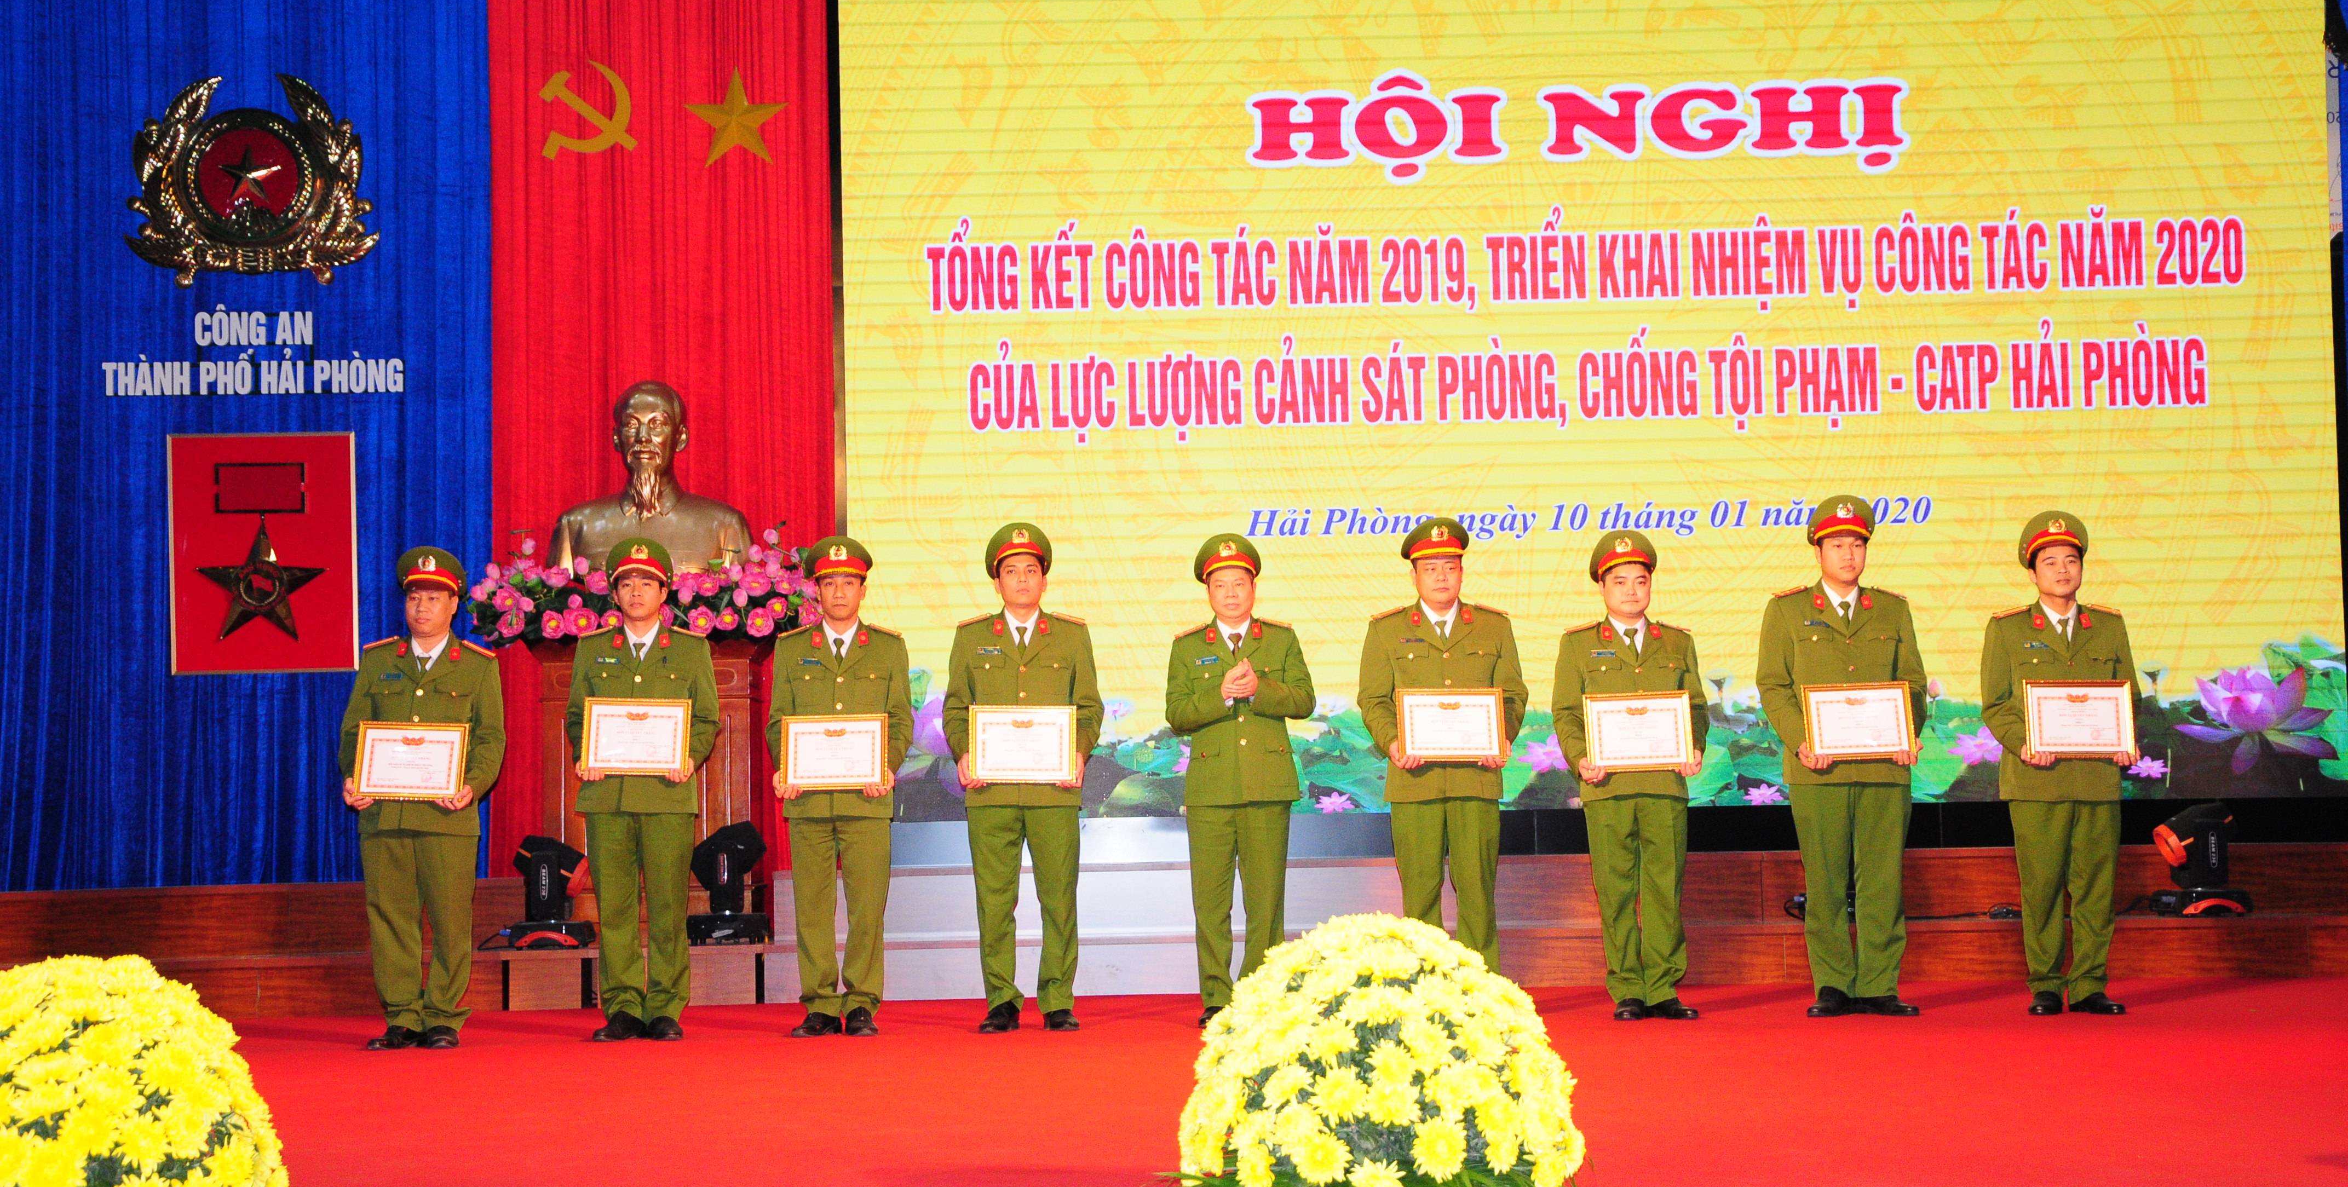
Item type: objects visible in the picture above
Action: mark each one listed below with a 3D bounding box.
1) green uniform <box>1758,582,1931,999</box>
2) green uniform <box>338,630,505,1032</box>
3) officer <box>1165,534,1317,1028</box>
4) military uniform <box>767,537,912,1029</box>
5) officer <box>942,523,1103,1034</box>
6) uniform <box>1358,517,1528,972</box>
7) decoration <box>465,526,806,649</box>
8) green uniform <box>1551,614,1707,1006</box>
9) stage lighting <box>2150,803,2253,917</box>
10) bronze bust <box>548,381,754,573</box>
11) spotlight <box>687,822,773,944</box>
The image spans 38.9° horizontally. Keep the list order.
[{"bbox_3d":[2.365,0.694,11.750,0.610,1.486,0.380,-1,-1,-5],"label":"green uniform"},{"bbox_3d":[-2.649,0.837,11.700,0.588,1.421,0.370,-1,-1,7],"label":"green uniform"},{"bbox_3d":[0.234,0.659,11.750,0.539,1.739,0.380,-1,-1,-8],"label":"officer"},{"bbox_3d":[-1.184,0.676,11.800,0.474,1.738,0.400,-1,0,-3],"label":"military uniform"},{"bbox_3d":[-0.535,0.646,11.750,0.571,1.791,0.390,-1,-1,0],"label":"officer"},{"bbox_3d":[0.953,0.621,11.800,0.550,1.769,0.400,-1,0,-1],"label":"uniform"},{"bbox_3d":[-2.033,-0.024,12.850,1.352,0.453,0.420,-1,0,0],"label":"decoration"},{"bbox_3d":[1.609,0.769,11.750,0.551,1.388,0.370,-1,-1,-7],"label":"green uniform"},{"bbox_3d":[3.916,1.015,12.670,0.320,0.404,0.320,-1,0,-9],"label":"stage lighting"},{"bbox_3d":[-2.109,-0.429,13.400,0.836,0.851,0.440,-1,-1,0],"label":"bronze bust"},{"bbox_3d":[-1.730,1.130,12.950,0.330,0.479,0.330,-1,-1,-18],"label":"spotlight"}]

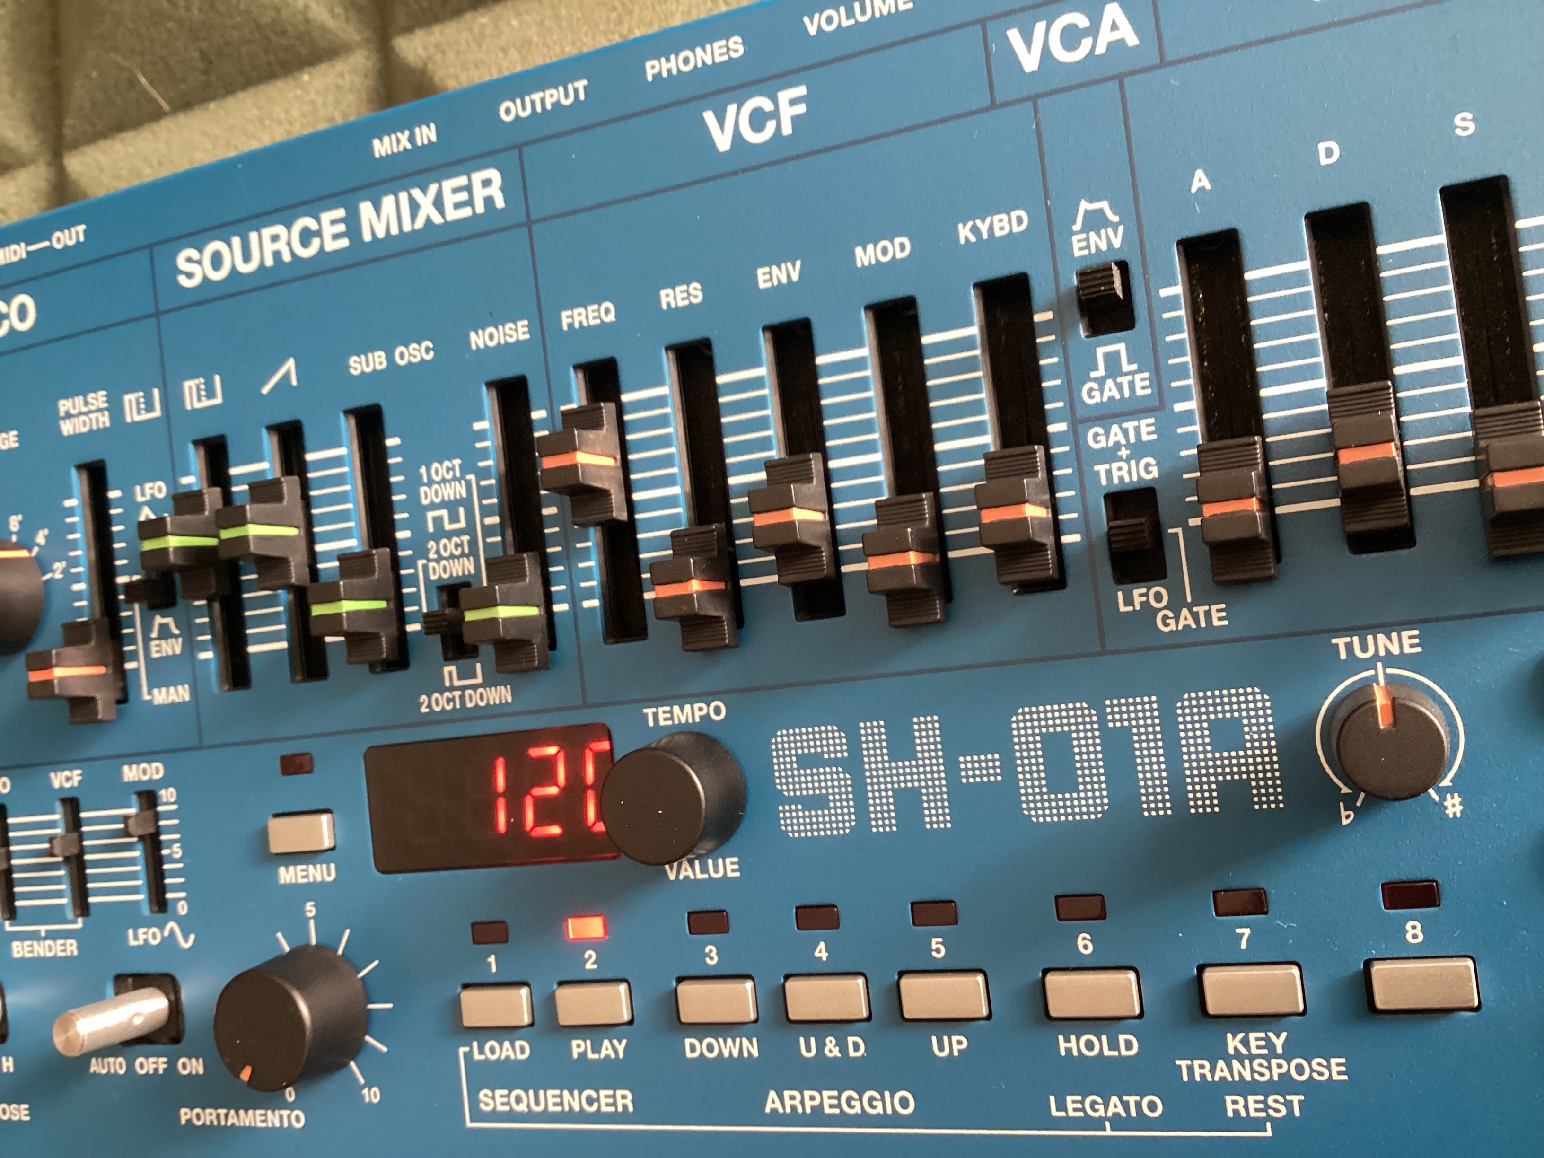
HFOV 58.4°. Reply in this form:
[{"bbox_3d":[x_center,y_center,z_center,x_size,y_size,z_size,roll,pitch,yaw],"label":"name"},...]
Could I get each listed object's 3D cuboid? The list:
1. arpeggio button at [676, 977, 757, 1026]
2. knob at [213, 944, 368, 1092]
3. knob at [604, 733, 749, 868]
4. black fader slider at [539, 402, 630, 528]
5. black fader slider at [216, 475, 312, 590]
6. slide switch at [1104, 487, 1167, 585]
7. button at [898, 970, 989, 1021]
[{"bbox_3d":[-0.006,0.042,0.138,0.008,0.002,0.004,-8,88,20],"label":"arpeggio button"},{"bbox_3d":[-0.052,0.048,0.151,0.015,0.008,0.015,0,90,20],"label":"knob"},{"bbox_3d":[-0.010,0.022,0.135,0.013,0.008,0.013,-8,88,20],"label":"knob"},{"bbox_3d":[-0.019,-0.012,0.138,0.004,0.009,0.012,-8,88,20],"label":"black fader slider"},{"bbox_3d":[-0.056,-0.005,0.151,0.004,0.009,0.012,-8,88,20],"label":"black fader slider"},{"bbox_3d":[0.032,-0.004,0.122,0.005,0.005,0.008,-8,88,20],"label":"slide switch"},{"bbox_3d":[0.016,0.039,0.130,0.008,0.002,0.004,-8,88,20],"label":"button"}]

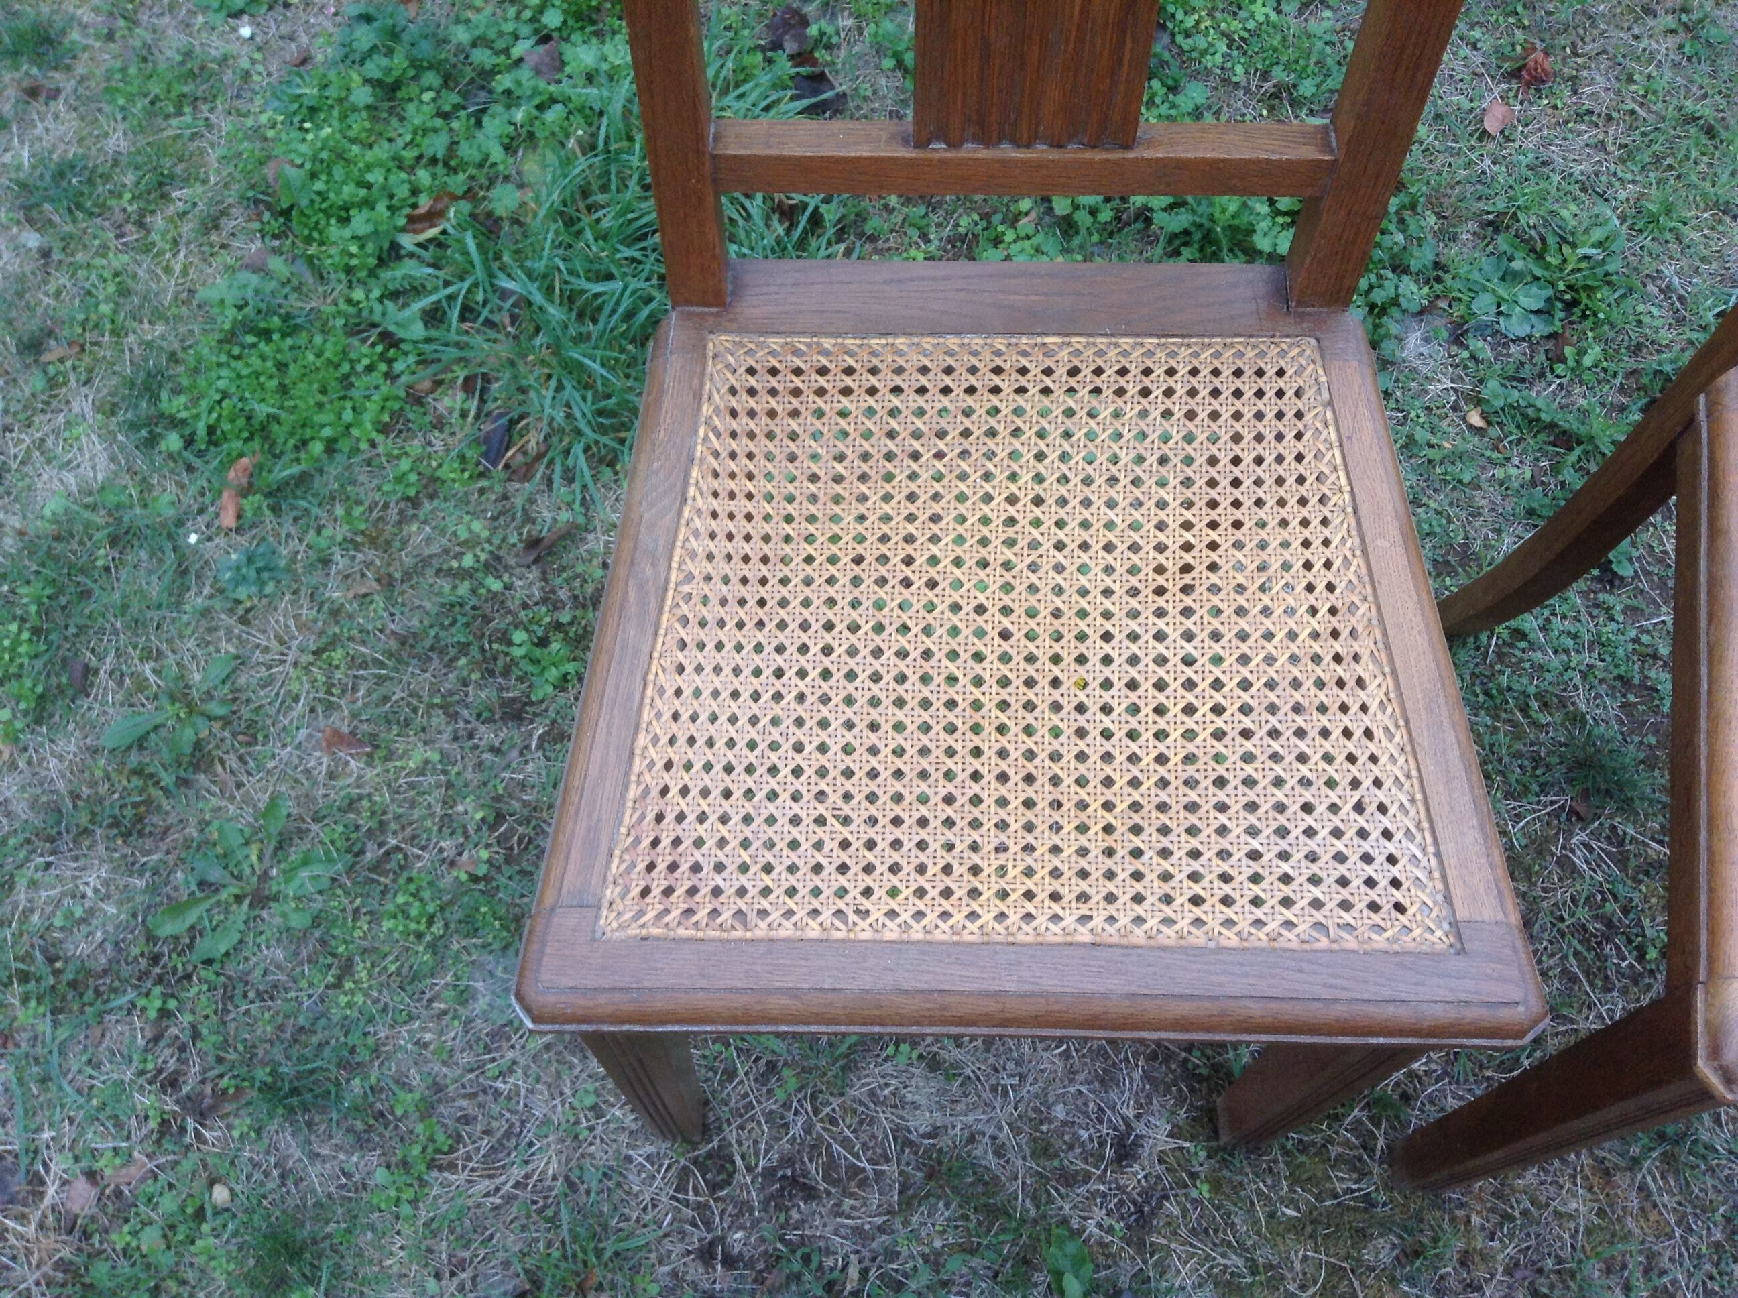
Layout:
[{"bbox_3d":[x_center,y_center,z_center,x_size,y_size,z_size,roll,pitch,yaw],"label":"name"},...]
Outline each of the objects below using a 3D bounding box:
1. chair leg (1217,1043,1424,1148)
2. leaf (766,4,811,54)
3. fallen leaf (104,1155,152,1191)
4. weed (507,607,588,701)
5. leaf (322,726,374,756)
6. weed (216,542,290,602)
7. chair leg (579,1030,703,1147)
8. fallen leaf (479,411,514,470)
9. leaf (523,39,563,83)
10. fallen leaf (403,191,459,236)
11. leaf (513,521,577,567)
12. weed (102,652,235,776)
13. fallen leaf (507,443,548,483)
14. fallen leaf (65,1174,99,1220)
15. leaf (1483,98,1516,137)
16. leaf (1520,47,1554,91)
[{"bbox_3d":[0.251,0.239,0.954,0.040,0.430,0.040,1,66,0],"label":"chair leg"},{"bbox_3d":[-0.074,-0.575,1.534,0.041,0.018,0.043,-1,66,-1],"label":"leaf"},{"bbox_3d":[-0.495,0.350,1.105,0.032,0.012,0.021,-21,68,-9],"label":"fallen leaf"},{"bbox_3d":[-0.246,0.004,1.269,0.056,0.040,0.060,-4,66,-2],"label":"weed"},{"bbox_3d":[-0.387,0.069,1.230,0.036,0.012,0.019,17,67,7],"label":"leaf"},{"bbox_3d":[-0.478,-0.060,1.284,0.053,0.030,0.048,0,66,0],"label":"weed"},{"bbox_3d":[-0.120,0.234,0.954,0.040,0.430,0.040,1,66,0],"label":"chair leg"},{"bbox_3d":[-0.299,-0.168,1.330,0.021,0.016,0.050,9,66,4],"label":"fallen leaf"},{"bbox_3d":[-0.287,-0.518,1.458,0.038,0.018,0.034,42,72,17],"label":"leaf"},{"bbox_3d":[-0.370,-0.368,1.401,0.051,0.020,0.030,-25,68,-11],"label":"fallen leaf"},{"bbox_3d":[-0.257,-0.084,1.317,0.055,0.015,0.018,-33,70,-14],"label":"leaf"},{"bbox_3d":[-0.522,0.049,1.233,0.090,0.035,0.084,0,66,0],"label":"weed"},{"bbox_3d":[-0.274,-0.149,1.325,0.022,0.014,0.036,27,69,11],"label":"fallen leaf"},{"bbox_3d":[-0.523,0.364,1.100,0.021,0.010,0.031,13,67,6],"label":"fallen leaf"},{"bbox_3d":[0.571,-0.482,1.499,0.028,0.012,0.034,8,66,3],"label":"leaf"},{"bbox_3d":[0.613,-0.533,1.519,0.027,0.020,0.034,9,66,4],"label":"leaf"}]

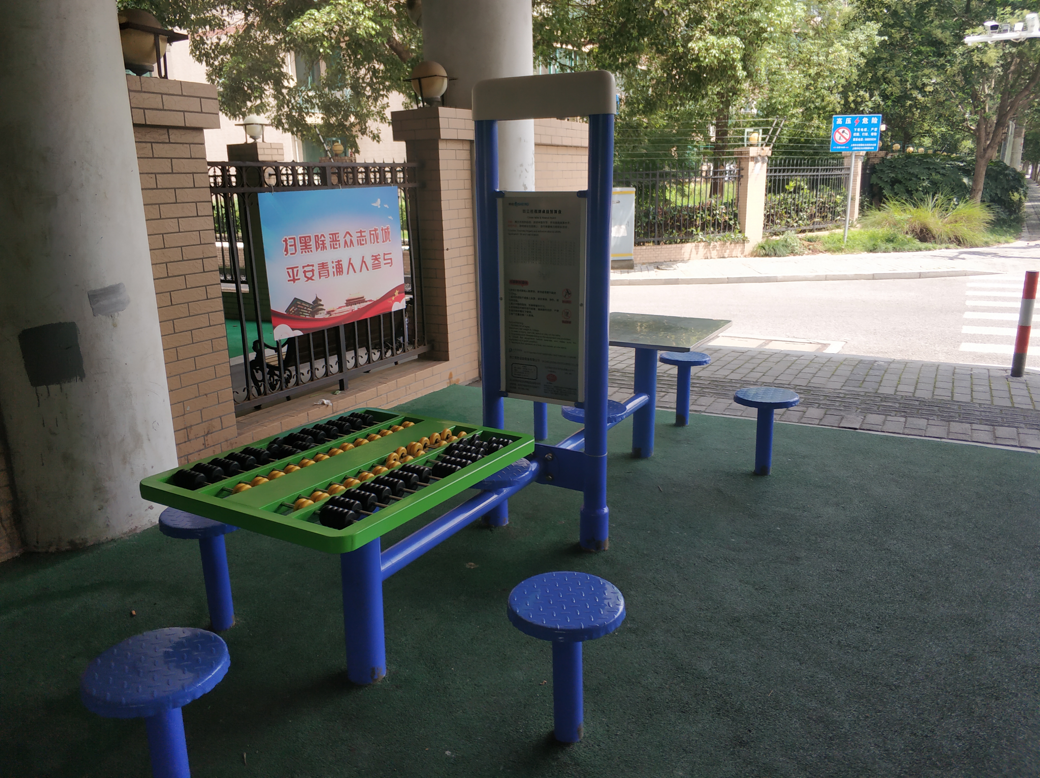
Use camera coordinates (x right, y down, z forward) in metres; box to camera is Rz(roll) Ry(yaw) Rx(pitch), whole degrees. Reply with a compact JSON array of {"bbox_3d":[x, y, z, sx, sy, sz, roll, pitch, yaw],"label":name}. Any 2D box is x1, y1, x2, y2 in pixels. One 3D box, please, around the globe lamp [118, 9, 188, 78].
[{"bbox_3d":[-1.698,-1.528,3.602,0.280,0.320,0.280,8,17,30],"label":"globe lamp"}]

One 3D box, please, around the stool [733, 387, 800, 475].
[{"bbox_3d":[1.244,0.230,4.116,0.307,0.418,0.307,8,17,30],"label":"stool"}]

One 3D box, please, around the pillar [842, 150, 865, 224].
[{"bbox_3d":[7.304,-4.303,17.800,0.420,1.800,0.480,8,17,30],"label":"pillar"}]

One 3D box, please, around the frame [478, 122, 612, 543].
[{"bbox_3d":[0.096,-0.218,3.245,0.580,1.720,0.117,8,17,30],"label":"frame"}]

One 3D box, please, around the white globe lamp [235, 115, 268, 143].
[{"bbox_3d":[-3.116,-3.047,9.500,0.330,0.330,0.330,9,18,32],"label":"white globe lamp"}]

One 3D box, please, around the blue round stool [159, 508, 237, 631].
[{"bbox_3d":[-1.005,0.597,2.693,0.307,0.418,0.307,-1,15,0],"label":"blue round stool"}]

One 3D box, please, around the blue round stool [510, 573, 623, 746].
[{"bbox_3d":[0.130,0.753,2.192,0.307,0.418,0.307,-1,15,0],"label":"blue round stool"}]

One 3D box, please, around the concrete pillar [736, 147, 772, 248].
[{"bbox_3d":[4.160,-3.383,14.600,0.480,1.850,0.420,-8,16,-23],"label":"concrete pillar"}]

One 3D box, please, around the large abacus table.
[{"bbox_3d":[-0.479,0.536,2.413,0.748,0.700,0.845,8,17,32],"label":"large abacus table"}]

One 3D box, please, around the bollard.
[{"bbox_3d":[3.768,-0.476,6.043,0.117,0.780,0.117,8,17,30],"label":"bollard"}]

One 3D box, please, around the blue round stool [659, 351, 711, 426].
[{"bbox_3d":[0.992,0.006,4.904,0.307,0.418,0.307,-1,15,0],"label":"blue round stool"}]

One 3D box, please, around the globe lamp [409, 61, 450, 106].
[{"bbox_3d":[-0.603,-2.055,5.470,0.265,0.310,0.265,-1,15,0],"label":"globe lamp"}]

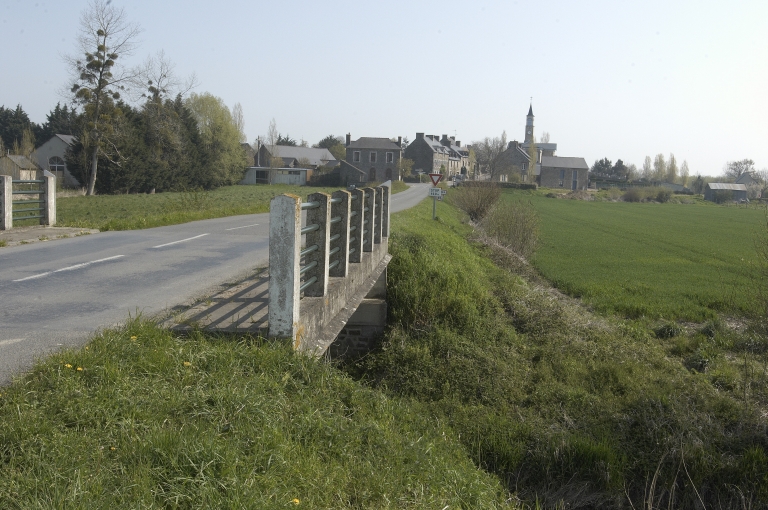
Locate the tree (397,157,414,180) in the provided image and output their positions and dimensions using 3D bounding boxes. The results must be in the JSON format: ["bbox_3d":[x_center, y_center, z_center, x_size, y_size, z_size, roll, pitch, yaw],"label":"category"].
[{"bbox_3d":[4.118,-16.378,151.000,3.400,4.900,3.300,2,6,0],"label":"tree"}]

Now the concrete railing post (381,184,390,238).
[{"bbox_3d":[0.025,-0.829,15.100,0.190,1.000,0.210,2,6,5],"label":"concrete railing post"}]

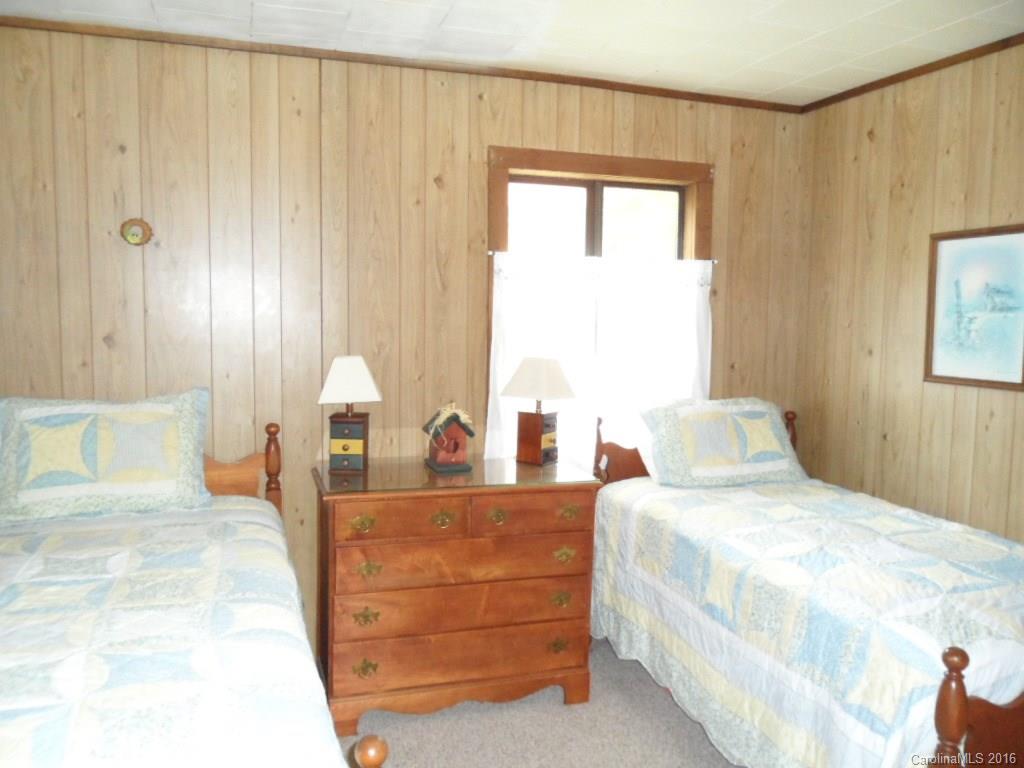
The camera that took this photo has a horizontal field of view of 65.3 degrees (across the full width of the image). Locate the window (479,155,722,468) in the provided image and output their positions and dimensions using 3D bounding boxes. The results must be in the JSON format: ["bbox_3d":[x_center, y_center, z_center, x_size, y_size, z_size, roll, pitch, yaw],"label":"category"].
[{"bbox_3d":[0.392,-0.321,3.561,1.090,1.370,0.110,-1,6,-19],"label":"window"}]

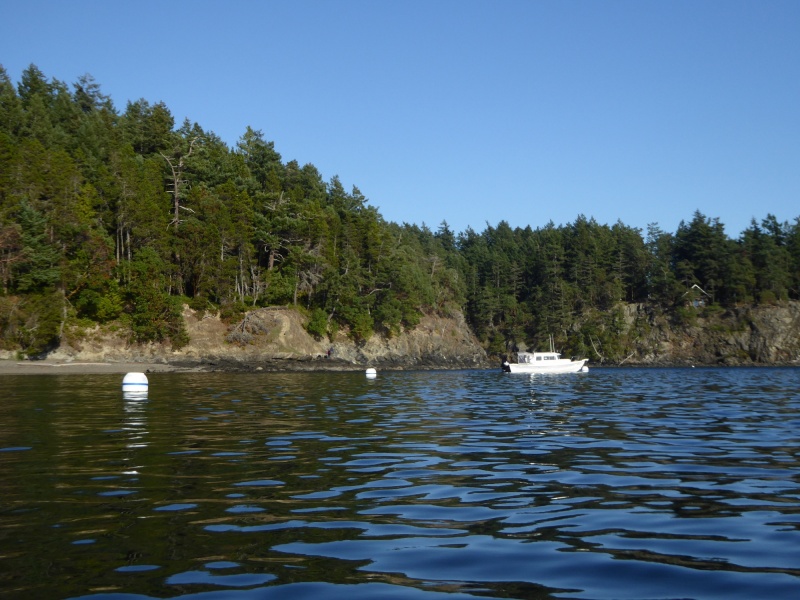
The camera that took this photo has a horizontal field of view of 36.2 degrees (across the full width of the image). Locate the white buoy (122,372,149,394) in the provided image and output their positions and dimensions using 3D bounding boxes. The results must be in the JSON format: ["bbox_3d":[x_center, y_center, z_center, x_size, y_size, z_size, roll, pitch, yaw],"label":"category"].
[{"bbox_3d":[-6.686,2.116,31.000,0.640,0.550,0.640,0,-3,0],"label":"white buoy"}]

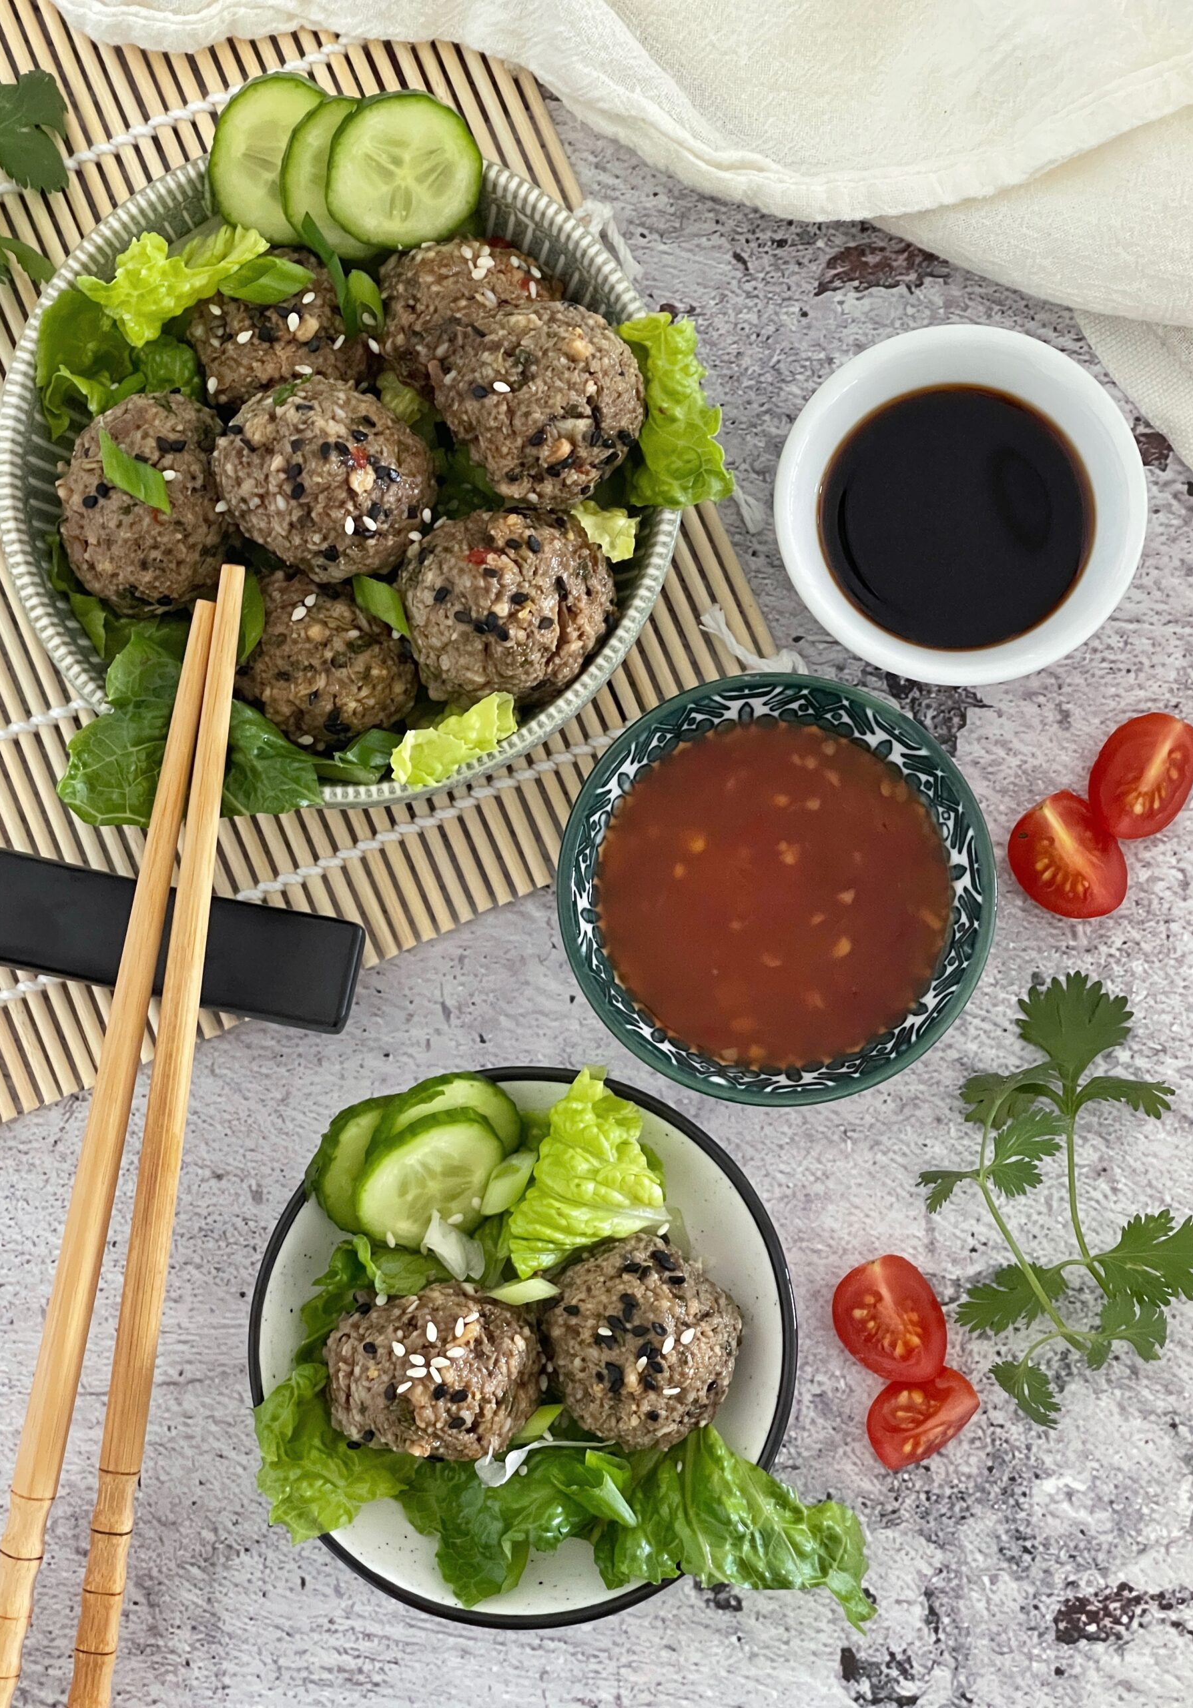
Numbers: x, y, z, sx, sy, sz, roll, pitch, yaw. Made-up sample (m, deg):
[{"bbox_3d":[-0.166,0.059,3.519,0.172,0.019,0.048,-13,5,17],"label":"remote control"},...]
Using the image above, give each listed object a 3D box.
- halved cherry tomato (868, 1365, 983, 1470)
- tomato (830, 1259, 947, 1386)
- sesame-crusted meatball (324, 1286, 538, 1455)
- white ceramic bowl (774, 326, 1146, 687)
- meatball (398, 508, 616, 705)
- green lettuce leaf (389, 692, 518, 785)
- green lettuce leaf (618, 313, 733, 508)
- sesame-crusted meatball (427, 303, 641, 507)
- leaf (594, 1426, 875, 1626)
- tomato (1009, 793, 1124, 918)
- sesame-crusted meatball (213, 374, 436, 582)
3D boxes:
[{"bbox_3d":[0.061,0.105,0.592,0.022,0.013,0.018,-38,81,-5],"label":"halved cherry tomato"},{"bbox_3d":[0.058,0.092,0.626,0.021,0.013,0.025,-26,81,-3],"label":"tomato"},{"bbox_3d":[-0.030,0.095,0.577,0.040,0.033,0.033,0,80,1],"label":"sesame-crusted meatball"},{"bbox_3d":[0.070,-0.065,0.615,0.071,0.030,0.071,0,80,1],"label":"white ceramic bowl"},{"bbox_3d":[-0.017,-0.047,0.598,0.040,0.036,0.037,0,80,1],"label":"meatball"},{"bbox_3d":[-0.027,-0.021,0.585,0.025,0.012,0.013,-33,81,-5],"label":"green lettuce leaf"},{"bbox_3d":[0.015,-0.086,0.609,0.027,0.026,0.039,-7,81,0],"label":"green lettuce leaf"},{"bbox_3d":[-0.011,-0.085,0.598,0.040,0.037,0.038,0,80,1],"label":"sesame-crusted meatball"},{"bbox_3d":[0.027,0.130,0.613,0.057,0.023,0.039,8,81,3],"label":"leaf"},{"bbox_3d":[0.092,0.000,0.611,0.021,0.013,0.025,-30,80,-4],"label":"tomato"},{"bbox_3d":[-0.052,-0.072,0.606,0.042,0.039,0.040,0,81,1],"label":"sesame-crusted meatball"}]

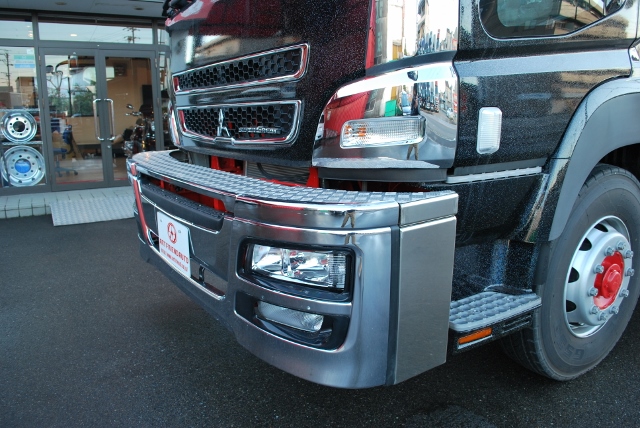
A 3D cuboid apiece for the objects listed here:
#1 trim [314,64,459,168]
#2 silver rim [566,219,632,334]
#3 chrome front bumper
[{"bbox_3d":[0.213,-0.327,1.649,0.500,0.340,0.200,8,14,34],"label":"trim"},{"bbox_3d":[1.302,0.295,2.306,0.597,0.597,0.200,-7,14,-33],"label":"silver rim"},{"bbox_3d":[-0.502,0.055,2.363,0.540,0.560,2.460,-8,14,-34],"label":"chrome front bumper"}]

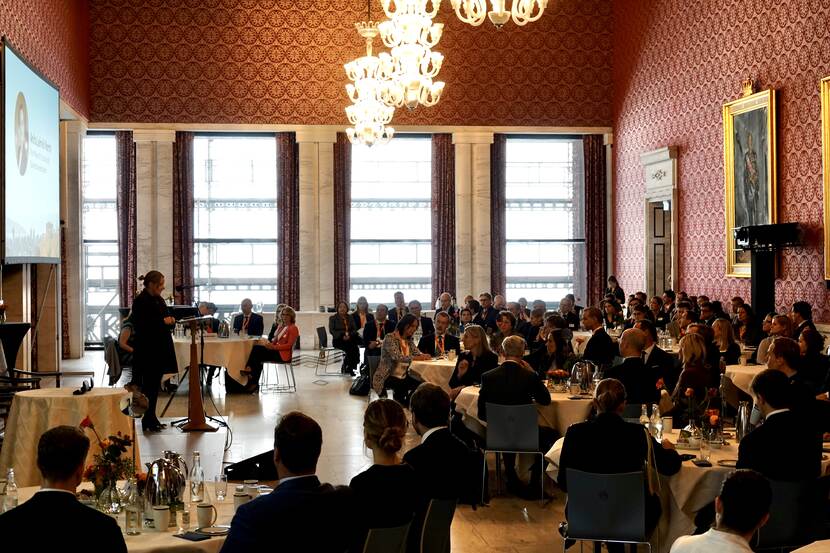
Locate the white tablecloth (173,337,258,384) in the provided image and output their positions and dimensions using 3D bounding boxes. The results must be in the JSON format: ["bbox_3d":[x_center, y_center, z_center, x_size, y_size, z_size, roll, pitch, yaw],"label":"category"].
[{"bbox_3d":[-3.319,1.356,21.112,1.780,0.750,1.780,0,1,0],"label":"white tablecloth"}]

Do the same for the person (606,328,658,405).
[{"bbox_3d":[1.660,1.080,10.800,0.560,1.330,0.800,0,1,-22],"label":"person"}]

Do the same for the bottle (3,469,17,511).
[{"bbox_3d":[-1.837,0.990,6.090,0.070,0.240,0.070,0,1,0],"label":"bottle"}]

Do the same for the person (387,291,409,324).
[{"bbox_3d":[-0.300,0.958,24.100,0.520,1.320,0.780,0,1,7],"label":"person"}]

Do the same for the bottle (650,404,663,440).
[{"bbox_3d":[1.502,0.905,8.300,0.070,0.235,0.070,0,1,-7],"label":"bottle"}]

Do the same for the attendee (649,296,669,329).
[{"bbox_3d":[4.090,1.035,22.533,0.750,1.280,0.500,-1,1,-41],"label":"attendee"}]

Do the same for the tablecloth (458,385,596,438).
[{"bbox_3d":[1.238,1.330,12.129,1.800,0.550,1.800,0,1,0],"label":"tablecloth"}]

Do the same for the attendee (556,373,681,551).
[{"bbox_3d":[1.150,1.158,7.380,0.620,1.270,0.800,0,1,16],"label":"attendee"}]

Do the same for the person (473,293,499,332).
[{"bbox_3d":[1.170,0.974,22.300,0.530,1.320,0.780,0,1,9],"label":"person"}]

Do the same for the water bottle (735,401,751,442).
[{"bbox_3d":[2.050,0.908,8.320,0.105,0.260,0.105,0,1,0],"label":"water bottle"}]

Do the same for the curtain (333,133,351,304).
[{"bbox_3d":[-1.570,-1.090,28.500,0.420,3.950,0.250,0,1,-6],"label":"curtain"}]

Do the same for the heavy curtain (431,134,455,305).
[{"bbox_3d":[0.600,-1.100,28.800,0.500,3.950,0.250,0,1,-6],"label":"heavy curtain"}]

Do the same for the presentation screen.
[{"bbox_3d":[-5.520,-1.610,19.450,0.100,2.870,5.000,0,1,-7],"label":"presentation screen"}]

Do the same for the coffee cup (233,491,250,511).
[{"bbox_3d":[-0.795,1.057,6.161,0.090,0.096,0.075,0,1,0],"label":"coffee cup"}]

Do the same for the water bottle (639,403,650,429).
[{"bbox_3d":[1.496,0.949,8.627,0.070,0.240,0.070,0,1,0],"label":"water bottle"}]

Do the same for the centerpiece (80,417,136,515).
[{"bbox_3d":[-1.390,0.846,6.020,0.250,0.430,0.250,0,1,7],"label":"centerpiece"}]

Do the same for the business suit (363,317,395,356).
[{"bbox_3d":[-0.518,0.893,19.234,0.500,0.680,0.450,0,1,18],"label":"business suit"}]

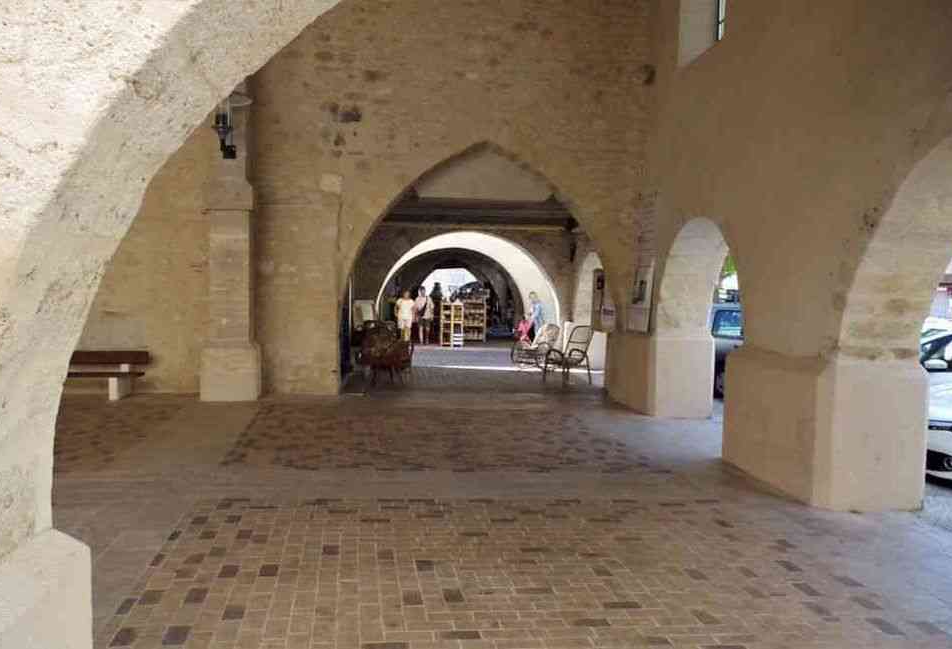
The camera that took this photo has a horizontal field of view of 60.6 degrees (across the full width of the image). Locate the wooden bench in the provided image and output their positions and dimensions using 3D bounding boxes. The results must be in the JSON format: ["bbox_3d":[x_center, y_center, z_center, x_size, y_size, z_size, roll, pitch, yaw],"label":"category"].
[{"bbox_3d":[-5.690,0.708,11.519,1.950,0.700,0.580,0,3,-8],"label":"wooden bench"}]

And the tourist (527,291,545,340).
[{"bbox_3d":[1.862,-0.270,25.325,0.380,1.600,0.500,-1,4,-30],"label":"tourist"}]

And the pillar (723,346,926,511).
[{"bbox_3d":[2.988,0.778,7.195,0.843,1.200,1.902,0,3,-6],"label":"pillar"}]

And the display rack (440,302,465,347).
[{"bbox_3d":[-0.649,-0.037,22.060,0.620,1.220,0.380,0,3,-8],"label":"display rack"}]

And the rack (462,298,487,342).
[{"bbox_3d":[-0.037,-0.152,24.507,0.720,1.360,0.420,0,3,-6],"label":"rack"}]

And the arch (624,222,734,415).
[{"bbox_3d":[3.139,0.005,10.433,0.780,2.700,3.900,0,3,-7],"label":"arch"}]

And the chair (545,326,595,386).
[{"bbox_3d":[1.679,0.578,14.869,0.680,1.020,0.600,-2,4,-41],"label":"chair"}]

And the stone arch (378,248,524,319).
[{"bbox_3d":[-0.731,-1.101,23.023,4.132,2.158,0.900,0,3,-8],"label":"stone arch"}]

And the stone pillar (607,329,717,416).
[{"bbox_3d":[2.841,0.669,12.633,0.850,1.130,2.060,0,3,-7],"label":"stone pillar"}]

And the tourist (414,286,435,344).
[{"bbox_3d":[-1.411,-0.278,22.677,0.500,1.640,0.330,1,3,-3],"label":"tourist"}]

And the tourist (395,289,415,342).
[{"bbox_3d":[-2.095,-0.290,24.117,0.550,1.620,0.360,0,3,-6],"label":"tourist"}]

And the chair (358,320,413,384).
[{"bbox_3d":[-1.565,0.471,14.118,0.780,1.000,0.800,-1,3,-27],"label":"chair"}]

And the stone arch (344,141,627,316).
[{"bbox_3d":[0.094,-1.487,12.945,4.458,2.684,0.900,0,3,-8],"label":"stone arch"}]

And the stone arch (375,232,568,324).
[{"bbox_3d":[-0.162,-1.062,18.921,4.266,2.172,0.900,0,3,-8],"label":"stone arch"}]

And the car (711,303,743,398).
[{"bbox_3d":[5.977,0.493,15.751,4.200,1.620,1.780,-2,4,-37],"label":"car"}]

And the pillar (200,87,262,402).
[{"bbox_3d":[-3.611,-1.240,12.086,0.830,4.700,0.640,0,3,-7],"label":"pillar"}]

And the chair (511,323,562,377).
[{"bbox_3d":[1.251,0.482,16.464,0.900,1.020,0.620,-1,4,-35],"label":"chair"}]

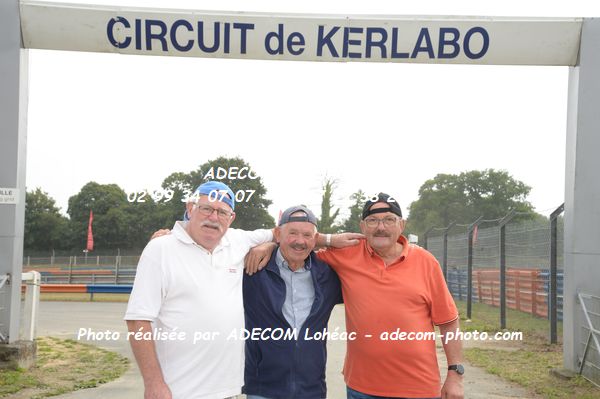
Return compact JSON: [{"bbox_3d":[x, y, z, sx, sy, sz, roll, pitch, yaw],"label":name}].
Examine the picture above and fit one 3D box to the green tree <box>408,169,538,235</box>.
[{"bbox_3d":[21.920,2.150,122.000,16.200,12.200,15.000,1,-3,0],"label":"green tree"}]

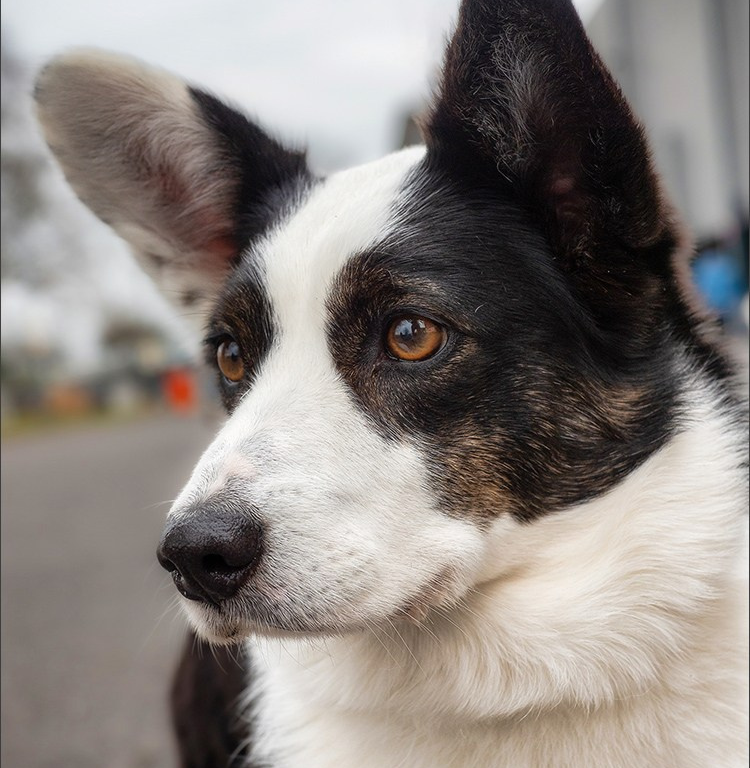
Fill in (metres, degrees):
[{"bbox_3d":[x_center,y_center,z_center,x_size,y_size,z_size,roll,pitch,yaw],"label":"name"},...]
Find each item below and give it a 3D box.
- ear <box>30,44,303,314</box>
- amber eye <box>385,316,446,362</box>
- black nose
[{"bbox_3d":[-0.070,-0.073,0.750,0.064,0.100,0.042,-51,-13,22],"label":"ear"},{"bbox_3d":[0.012,-0.013,0.662,0.019,0.015,0.011,-5,0,21],"label":"amber eye"},{"bbox_3d":[-0.046,0.049,0.622,0.033,0.027,0.025,-5,0,34],"label":"black nose"}]

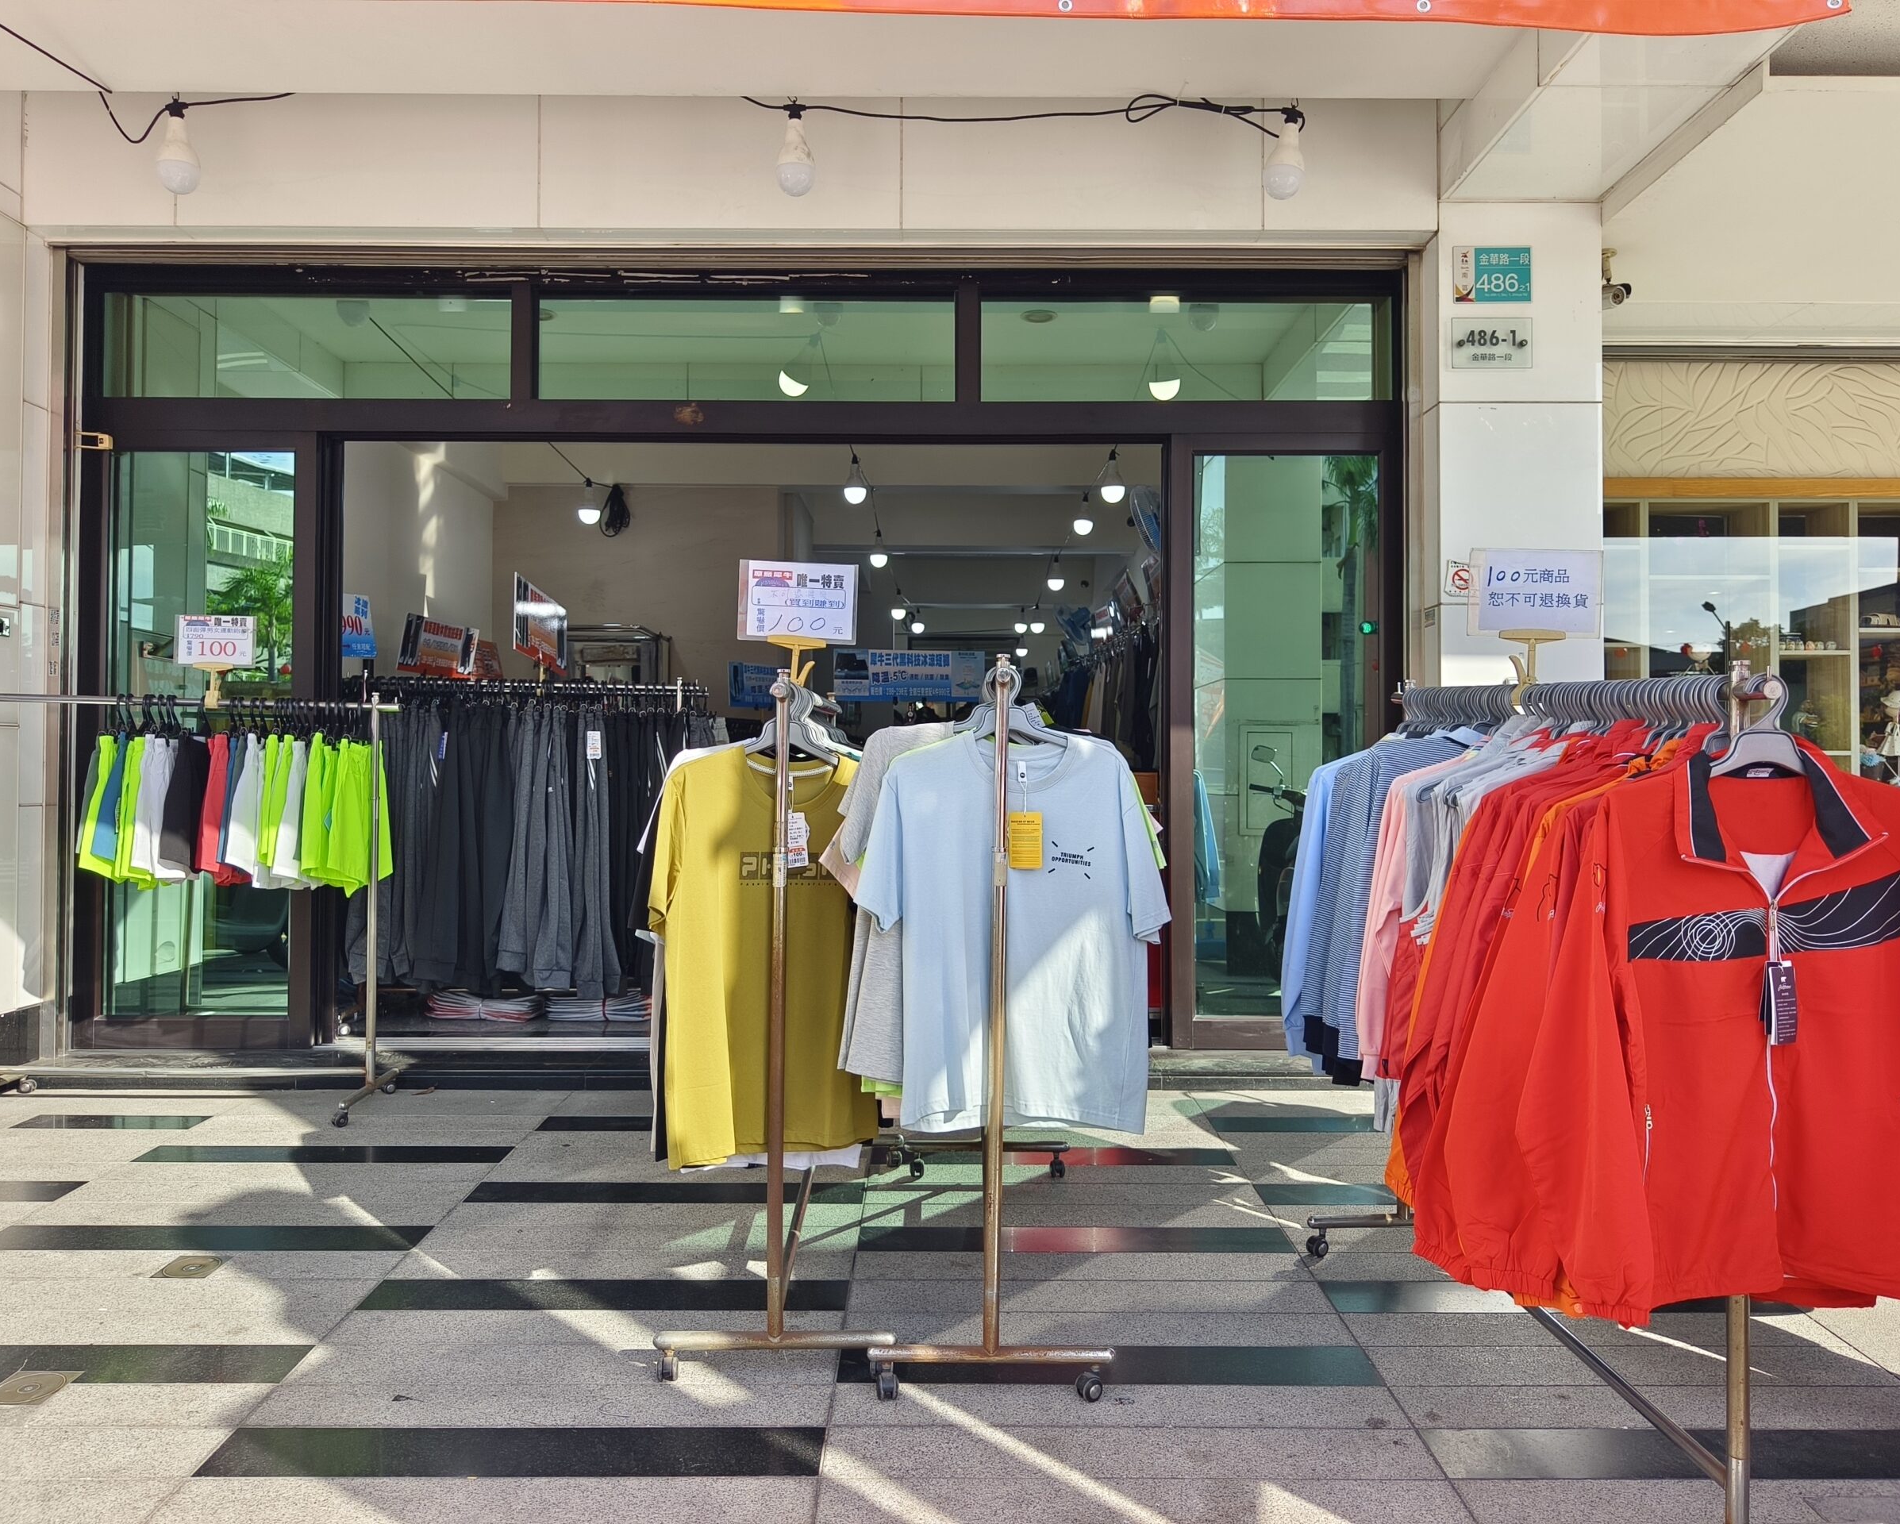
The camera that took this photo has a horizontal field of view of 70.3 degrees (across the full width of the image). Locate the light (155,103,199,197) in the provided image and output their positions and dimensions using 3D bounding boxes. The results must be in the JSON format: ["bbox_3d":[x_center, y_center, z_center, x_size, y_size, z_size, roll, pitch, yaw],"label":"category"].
[{"bbox_3d":[-2.331,-1.857,4.080,0.117,0.278,0.117,0,-1,0],"label":"light"}]

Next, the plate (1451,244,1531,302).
[{"bbox_3d":[1.776,-1.593,4.420,0.259,0.181,0.012,0,-1,0],"label":"plate"}]

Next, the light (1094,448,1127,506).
[{"bbox_3d":[0.790,-1.397,6.600,0.115,0.270,0.115,0,-1,0],"label":"light"}]

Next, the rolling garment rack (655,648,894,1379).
[{"bbox_3d":[-0.326,0.449,2.935,0.426,1.253,1.217,0,1,-2],"label":"rolling garment rack"}]

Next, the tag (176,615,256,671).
[{"bbox_3d":[-2.175,-0.355,4.000,0.240,0.157,0.012,0,-1,-2],"label":"tag"}]

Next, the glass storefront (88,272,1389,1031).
[{"bbox_3d":[-0.728,-0.354,4.710,4.580,2.700,0.140,0,-1,0],"label":"glass storefront"}]

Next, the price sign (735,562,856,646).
[{"bbox_3d":[-0.303,-0.319,2.700,0.237,0.160,0.012,2,-1,0],"label":"price sign"}]

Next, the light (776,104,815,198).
[{"bbox_3d":[-0.466,-1.847,4.080,0.117,0.278,0.117,0,-1,0],"label":"light"}]

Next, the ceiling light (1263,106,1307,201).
[{"bbox_3d":[1.012,-1.840,4.080,0.117,0.278,0.117,0,-1,0],"label":"ceiling light"}]

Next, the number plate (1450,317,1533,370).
[{"bbox_3d":[1.772,-1.367,4.410,0.263,0.166,0.020,0,-1,0],"label":"number plate"}]

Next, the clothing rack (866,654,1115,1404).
[{"bbox_3d":[0.082,0.434,2.881,0.422,1.285,1.203,0,1,1],"label":"clothing rack"}]

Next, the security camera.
[{"bbox_3d":[2.274,-1.662,4.650,0.090,0.210,0.190,0,-1,-18],"label":"security camera"}]

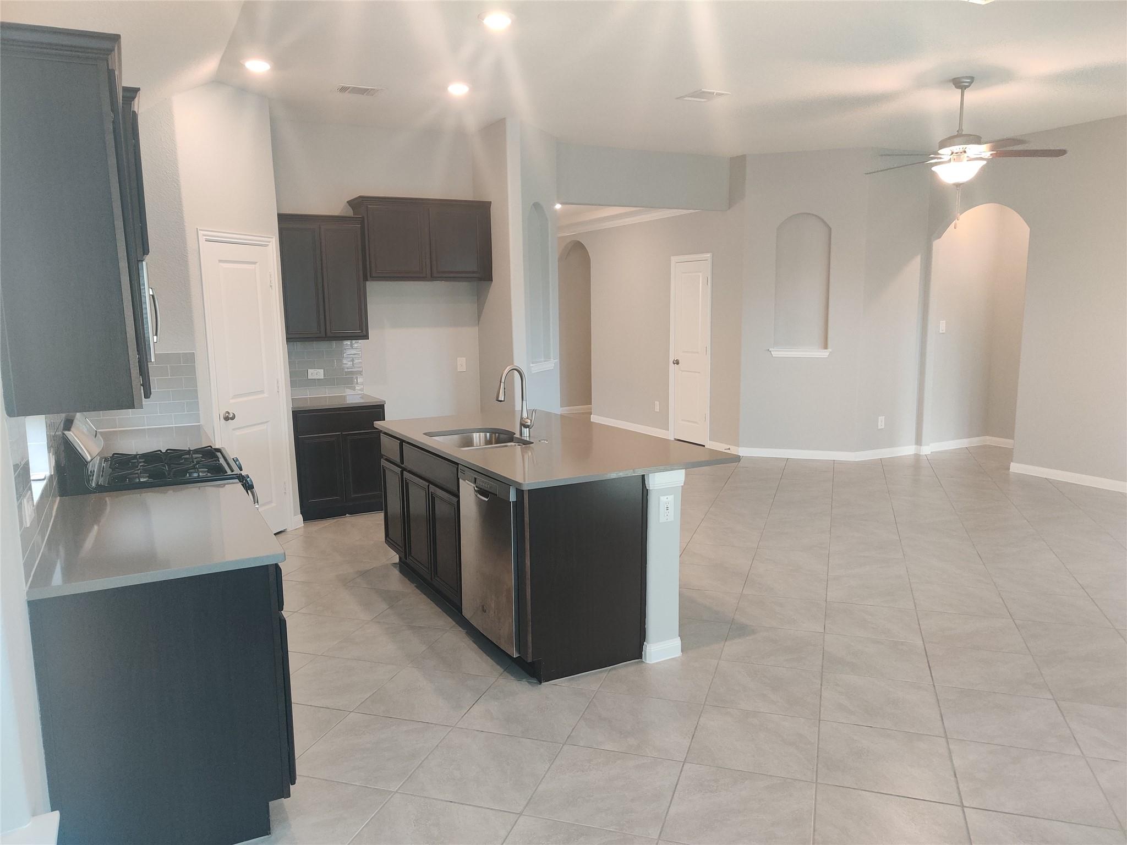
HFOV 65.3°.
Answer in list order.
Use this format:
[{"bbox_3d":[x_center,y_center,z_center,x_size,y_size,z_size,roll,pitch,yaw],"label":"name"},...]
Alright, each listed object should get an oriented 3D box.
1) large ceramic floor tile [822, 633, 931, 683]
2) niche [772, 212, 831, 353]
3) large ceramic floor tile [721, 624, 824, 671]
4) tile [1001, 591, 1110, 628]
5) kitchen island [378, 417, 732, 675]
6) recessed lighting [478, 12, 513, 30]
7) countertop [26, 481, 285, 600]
[{"bbox_3d":[1.448,1.094,4.085,0.457,0.010,0.457,2,9,17],"label":"large ceramic floor tile"},{"bbox_3d":[2.373,-1.363,8.772,0.570,1.415,0.140,2,9,17],"label":"niche"},{"bbox_3d":[1.008,1.081,4.224,0.457,0.010,0.457,2,9,17],"label":"large ceramic floor tile"},{"bbox_3d":[2.649,1.010,4.746,0.465,0.010,0.465,2,9,17],"label":"tile"},{"bbox_3d":[-0.164,0.522,4.964,1.163,0.912,2.138,-5,10,-28],"label":"kitchen island"},{"bbox_3d":[-0.323,-1.954,4.278,0.185,0.030,0.185,-1,9,0],"label":"recessed lighting"},{"bbox_3d":[-1.440,0.373,3.118,0.675,0.034,1.160,-5,10,-27],"label":"countertop"}]

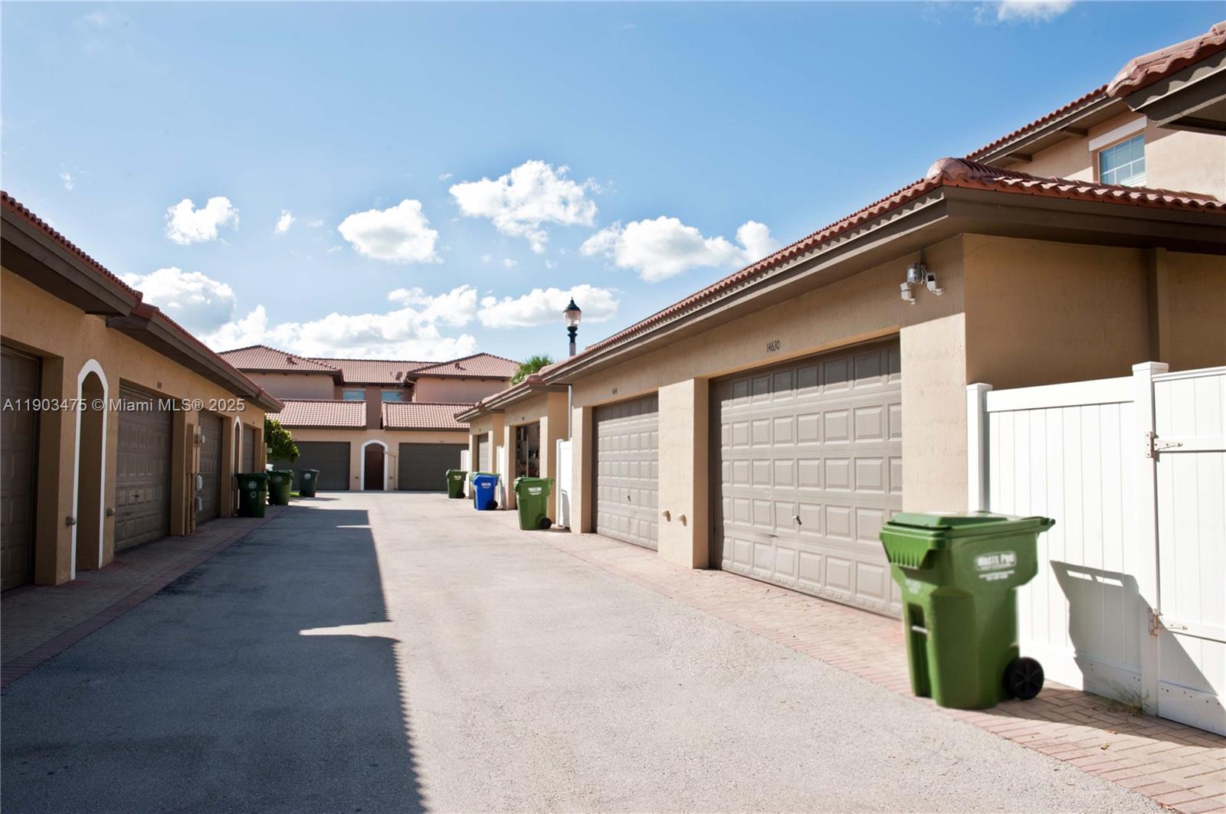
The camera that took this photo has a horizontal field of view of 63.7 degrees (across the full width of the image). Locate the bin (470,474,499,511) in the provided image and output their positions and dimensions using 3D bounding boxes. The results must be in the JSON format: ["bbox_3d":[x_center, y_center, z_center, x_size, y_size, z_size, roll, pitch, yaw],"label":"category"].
[{"bbox_3d":[-3.917,2.643,30.400,0.730,1.060,0.650,1,-3,-14],"label":"bin"}]

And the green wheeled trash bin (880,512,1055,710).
[{"bbox_3d":[2.182,1.206,6.023,0.790,1.110,0.670,-3,-3,-15],"label":"green wheeled trash bin"}]

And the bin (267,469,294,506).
[{"bbox_3d":[-10.877,2.652,32.300,0.820,1.140,0.680,1,-3,-10],"label":"bin"}]

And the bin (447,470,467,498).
[{"bbox_3d":[-6.233,3.095,39.500,0.820,1.130,0.670,1,-3,-14],"label":"bin"}]

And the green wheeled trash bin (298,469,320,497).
[{"bbox_3d":[-12.467,3.142,40.500,0.820,1.140,0.680,1,-3,-10],"label":"green wheeled trash bin"}]

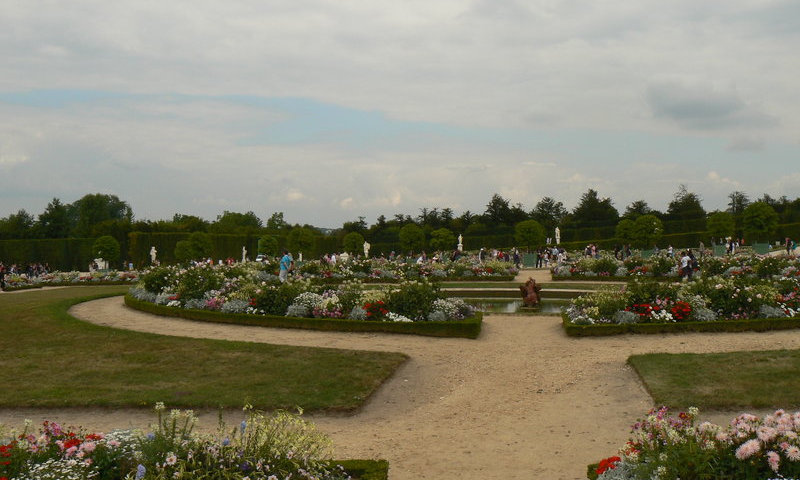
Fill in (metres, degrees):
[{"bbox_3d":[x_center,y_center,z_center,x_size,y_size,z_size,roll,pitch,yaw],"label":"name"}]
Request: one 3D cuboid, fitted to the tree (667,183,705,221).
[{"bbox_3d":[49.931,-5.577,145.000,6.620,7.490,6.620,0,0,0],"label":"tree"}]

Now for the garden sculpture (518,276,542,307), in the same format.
[{"bbox_3d":[5.038,2.008,32.000,0.850,1.200,0.800,0,0,9],"label":"garden sculpture"}]

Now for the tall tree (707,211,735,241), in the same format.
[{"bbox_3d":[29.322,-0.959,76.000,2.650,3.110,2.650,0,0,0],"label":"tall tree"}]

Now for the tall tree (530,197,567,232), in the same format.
[{"bbox_3d":[28.654,-4.327,160.000,7.120,8.080,7.120,0,0,0],"label":"tall tree"}]

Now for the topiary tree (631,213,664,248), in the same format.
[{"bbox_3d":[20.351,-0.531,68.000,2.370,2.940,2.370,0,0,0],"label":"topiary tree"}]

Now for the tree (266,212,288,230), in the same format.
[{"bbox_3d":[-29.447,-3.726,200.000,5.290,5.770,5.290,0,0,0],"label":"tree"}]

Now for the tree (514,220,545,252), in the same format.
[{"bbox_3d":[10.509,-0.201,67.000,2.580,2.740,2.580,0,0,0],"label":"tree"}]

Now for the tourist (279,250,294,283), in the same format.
[{"bbox_3d":[-5.765,1.333,42.000,0.420,1.730,0.520,0,0,26],"label":"tourist"}]

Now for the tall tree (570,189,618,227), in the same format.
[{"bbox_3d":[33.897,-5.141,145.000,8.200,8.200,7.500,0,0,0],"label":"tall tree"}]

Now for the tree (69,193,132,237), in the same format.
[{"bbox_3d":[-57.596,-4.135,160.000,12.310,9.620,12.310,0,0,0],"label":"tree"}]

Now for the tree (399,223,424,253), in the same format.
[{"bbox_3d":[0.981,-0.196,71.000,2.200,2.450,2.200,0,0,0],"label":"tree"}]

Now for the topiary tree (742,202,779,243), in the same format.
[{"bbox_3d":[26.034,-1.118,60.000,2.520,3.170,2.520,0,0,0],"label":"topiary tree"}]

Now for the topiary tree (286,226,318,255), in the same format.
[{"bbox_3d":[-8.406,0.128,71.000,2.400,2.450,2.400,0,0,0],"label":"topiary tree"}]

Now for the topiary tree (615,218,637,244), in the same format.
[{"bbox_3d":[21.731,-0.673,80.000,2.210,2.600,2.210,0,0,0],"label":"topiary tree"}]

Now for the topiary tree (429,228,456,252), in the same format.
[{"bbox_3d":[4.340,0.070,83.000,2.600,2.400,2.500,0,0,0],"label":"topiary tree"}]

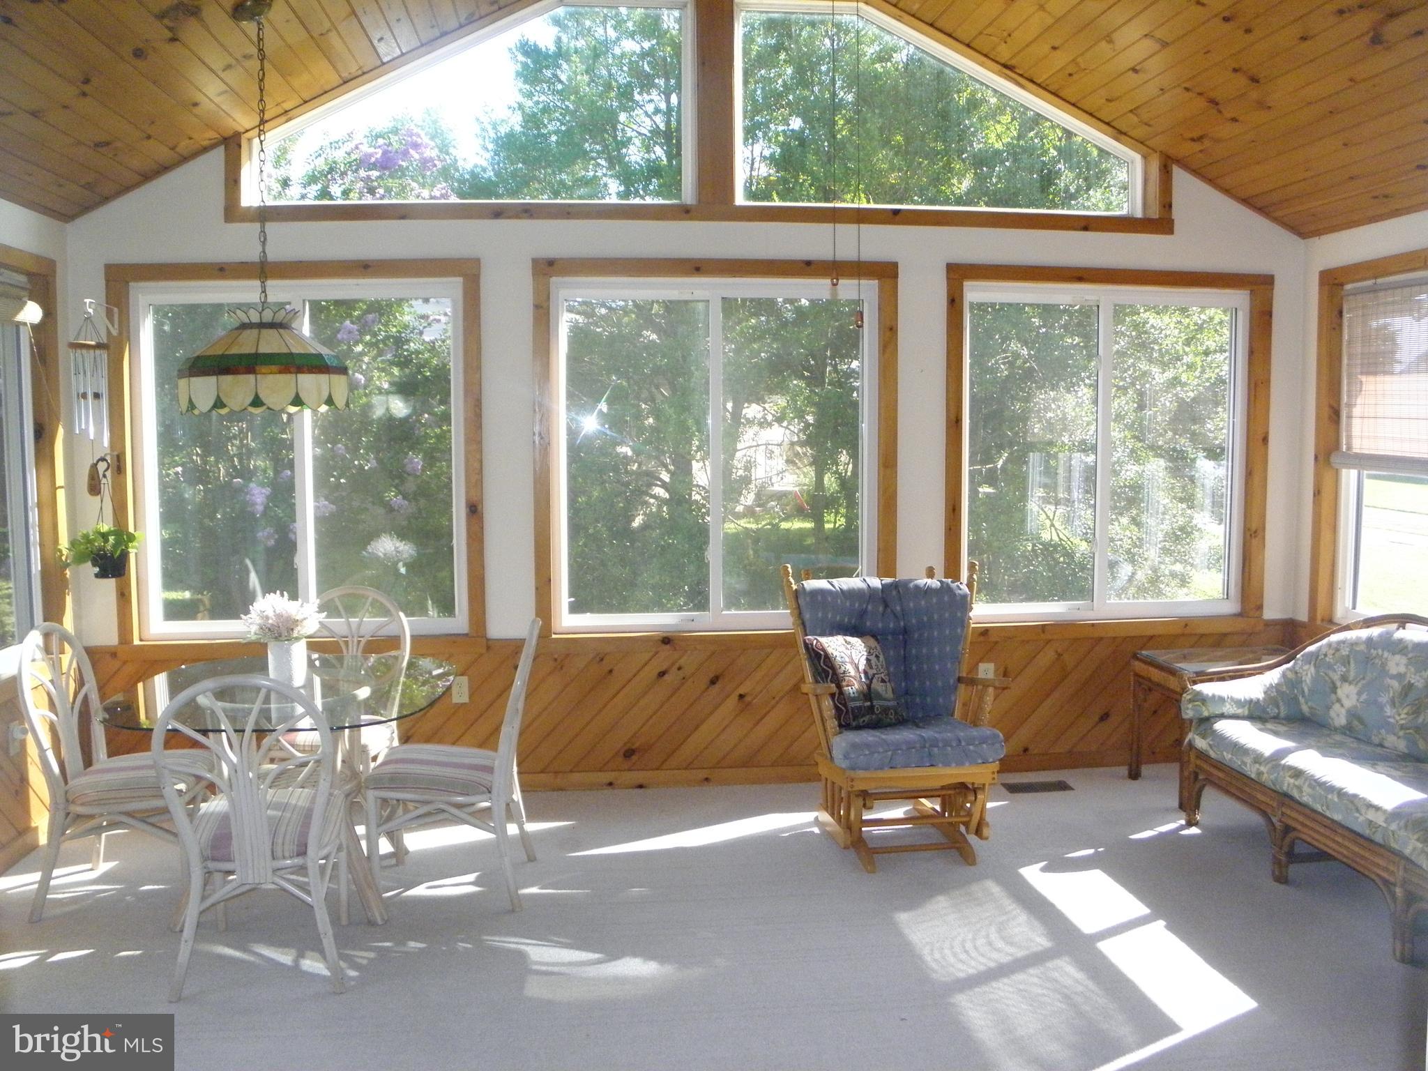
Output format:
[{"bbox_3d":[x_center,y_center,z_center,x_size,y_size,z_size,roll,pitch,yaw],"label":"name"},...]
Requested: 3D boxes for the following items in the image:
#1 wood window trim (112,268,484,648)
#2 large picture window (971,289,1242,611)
[{"bbox_3d":[-1.747,-0.344,4.903,1.520,1.600,0.080,-1,4,-6],"label":"wood window trim"},{"bbox_3d":[1.750,-0.361,5.159,1.340,1.470,0.100,-1,5,-6],"label":"large picture window"}]

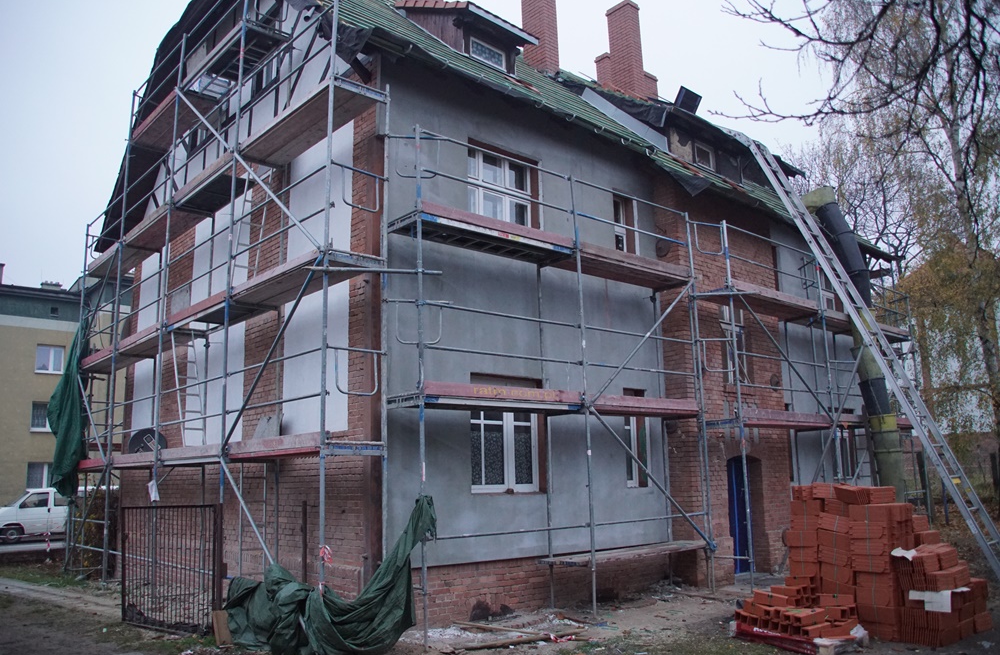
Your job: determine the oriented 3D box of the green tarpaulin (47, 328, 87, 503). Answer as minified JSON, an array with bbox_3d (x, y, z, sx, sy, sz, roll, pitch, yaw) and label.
[{"bbox_3d":[-8.927,1.694,15.500,0.680,3.550,0.500,7,-14,-41],"label":"green tarpaulin"}]

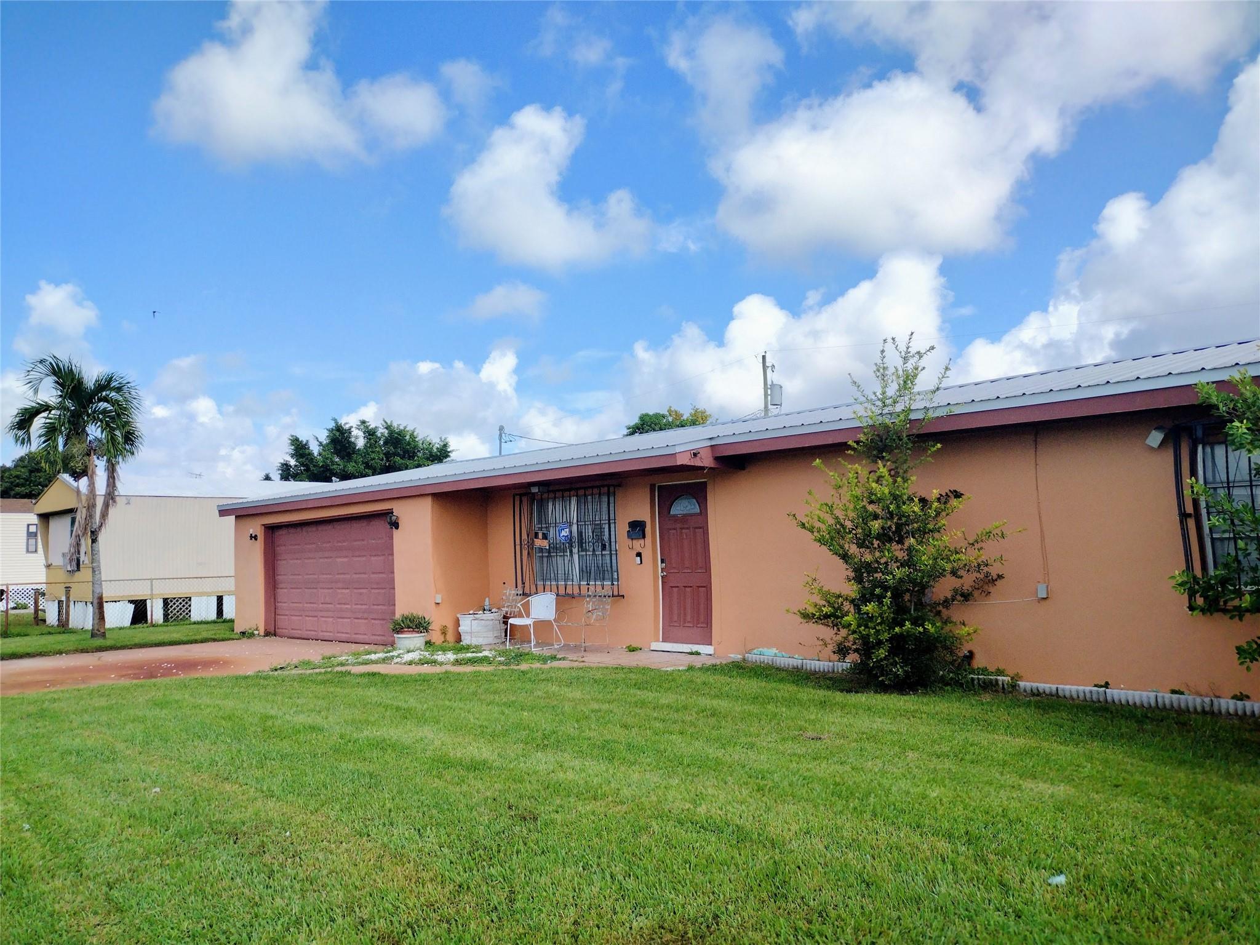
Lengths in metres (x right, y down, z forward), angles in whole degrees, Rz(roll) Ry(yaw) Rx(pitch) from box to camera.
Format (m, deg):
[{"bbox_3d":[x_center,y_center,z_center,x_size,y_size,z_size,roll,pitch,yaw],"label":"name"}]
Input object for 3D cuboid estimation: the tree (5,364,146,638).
[{"bbox_3d":[-11.956,0.505,21.126,2.700,6.050,2.700,0,-5,-29],"label":"tree"}]

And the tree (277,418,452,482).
[{"bbox_3d":[-12.671,1.508,47.058,8.600,8.300,8.300,-1,-5,-15],"label":"tree"}]

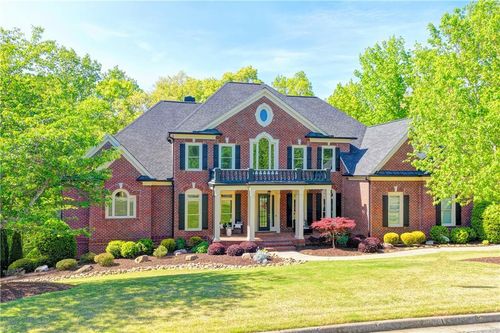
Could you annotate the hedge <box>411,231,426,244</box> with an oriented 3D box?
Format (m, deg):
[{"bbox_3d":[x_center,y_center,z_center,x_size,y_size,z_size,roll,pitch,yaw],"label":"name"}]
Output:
[{"bbox_3d":[10.032,4.249,23.100,0.920,0.760,0.900,0,-2,-9],"label":"hedge"}]

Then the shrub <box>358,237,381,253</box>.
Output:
[{"bbox_3d":[6.657,4.368,21.600,1.250,0.860,1.200,0,-2,-9],"label":"shrub"}]

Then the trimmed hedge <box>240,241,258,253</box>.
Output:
[{"bbox_3d":[-0.028,4.432,21.400,1.000,0.660,0.950,0,-2,-9],"label":"trimmed hedge"}]

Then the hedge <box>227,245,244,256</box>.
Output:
[{"bbox_3d":[-0.756,4.400,20.700,0.940,0.610,0.920,0,-2,0],"label":"hedge"}]

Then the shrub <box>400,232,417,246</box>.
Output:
[{"bbox_3d":[9.338,4.282,22.800,0.930,0.740,0.900,0,-2,-9],"label":"shrub"}]

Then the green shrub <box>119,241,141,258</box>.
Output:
[{"bbox_3d":[-6.395,4.424,20.800,0.900,0.830,0.880,0,-2,0],"label":"green shrub"}]

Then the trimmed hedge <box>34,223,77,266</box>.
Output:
[{"bbox_3d":[-10.155,4.038,20.400,1.980,2.150,1.900,0,-2,0],"label":"trimmed hedge"}]

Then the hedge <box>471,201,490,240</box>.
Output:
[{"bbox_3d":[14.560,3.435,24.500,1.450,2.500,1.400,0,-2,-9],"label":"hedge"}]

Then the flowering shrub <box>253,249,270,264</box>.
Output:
[{"bbox_3d":[0.571,4.380,19.300,0.840,0.720,0.800,0,-2,0],"label":"flowering shrub"}]

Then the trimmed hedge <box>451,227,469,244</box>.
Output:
[{"bbox_3d":[12.804,4.219,23.700,1.100,0.980,1.050,0,-2,-9],"label":"trimmed hedge"}]

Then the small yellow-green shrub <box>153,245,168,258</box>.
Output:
[{"bbox_3d":[-4.743,4.466,20.600,0.770,0.650,0.750,0,-2,0],"label":"small yellow-green shrub"}]

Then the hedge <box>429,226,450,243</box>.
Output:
[{"bbox_3d":[11.487,4.082,23.500,1.120,0.950,1.080,0,-2,0],"label":"hedge"}]

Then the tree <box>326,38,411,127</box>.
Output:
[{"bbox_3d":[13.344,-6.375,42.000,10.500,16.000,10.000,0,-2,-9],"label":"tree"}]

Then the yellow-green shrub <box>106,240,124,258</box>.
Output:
[{"bbox_3d":[-7.197,4.419,20.800,0.920,0.880,0.900,0,-2,0],"label":"yellow-green shrub"}]

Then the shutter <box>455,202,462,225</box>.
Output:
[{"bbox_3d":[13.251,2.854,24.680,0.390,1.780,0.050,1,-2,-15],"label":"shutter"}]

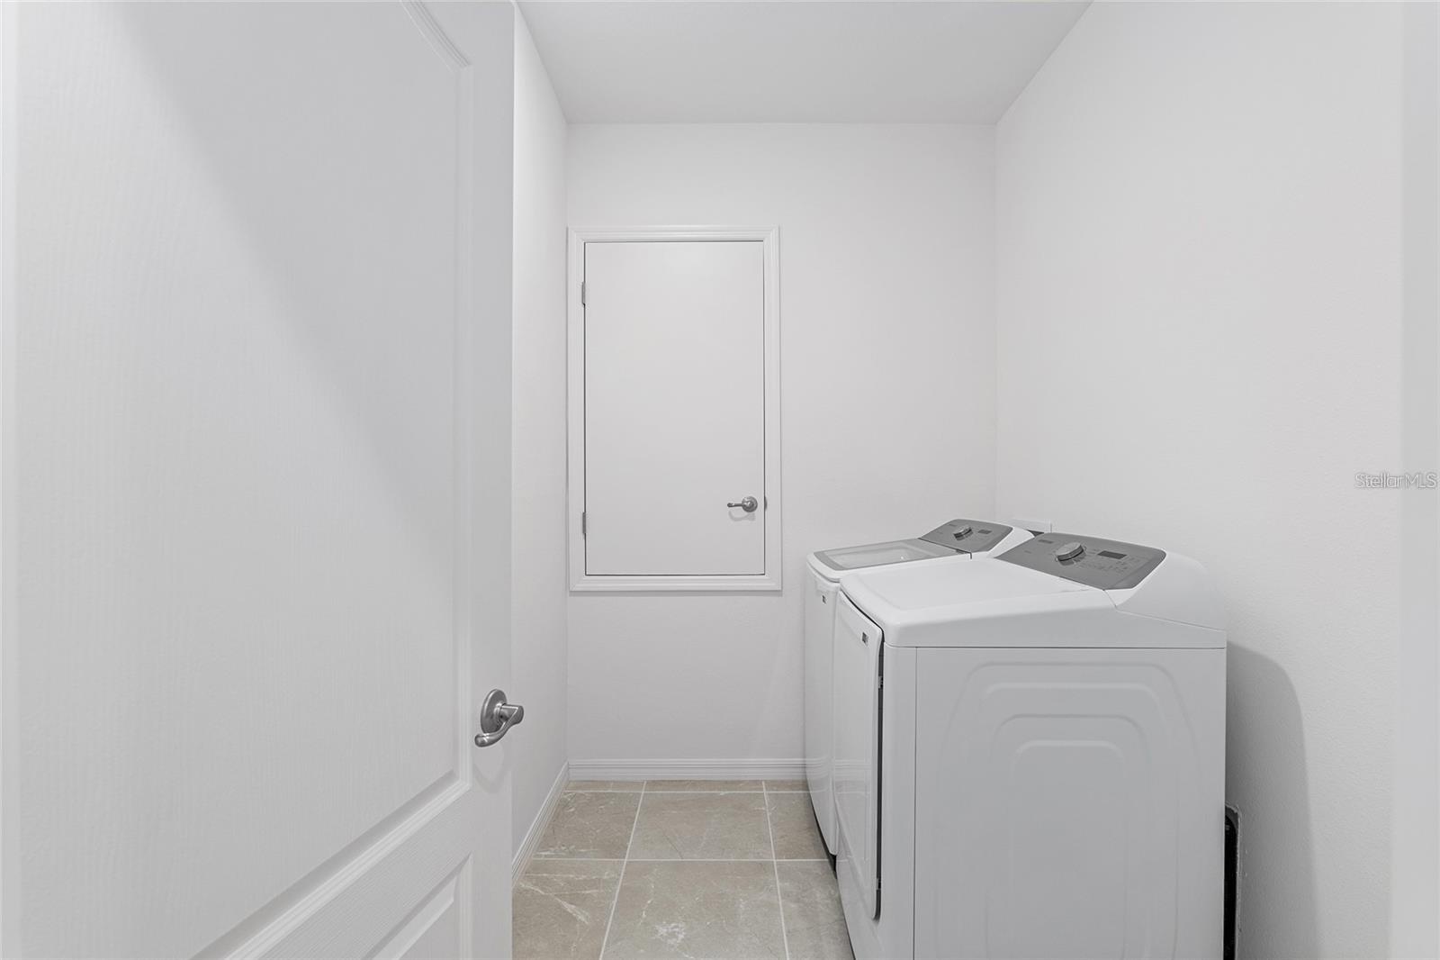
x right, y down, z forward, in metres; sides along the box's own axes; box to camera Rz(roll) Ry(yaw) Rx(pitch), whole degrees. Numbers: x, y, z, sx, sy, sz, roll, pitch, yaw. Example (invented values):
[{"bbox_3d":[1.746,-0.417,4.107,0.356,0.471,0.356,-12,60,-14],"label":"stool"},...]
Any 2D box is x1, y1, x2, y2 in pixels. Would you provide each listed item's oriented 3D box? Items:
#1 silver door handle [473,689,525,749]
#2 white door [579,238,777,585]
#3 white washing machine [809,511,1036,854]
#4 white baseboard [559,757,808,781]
[{"bbox_3d":[-0.326,0.351,0.928,0.064,0.067,0.135,0,0,14],"label":"silver door handle"},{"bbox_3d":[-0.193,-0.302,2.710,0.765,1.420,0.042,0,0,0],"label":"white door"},{"bbox_3d":[0.705,0.720,2.360,0.710,1.110,0.670,0,0,0],"label":"white washing machine"},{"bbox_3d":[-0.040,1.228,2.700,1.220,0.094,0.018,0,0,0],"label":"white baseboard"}]

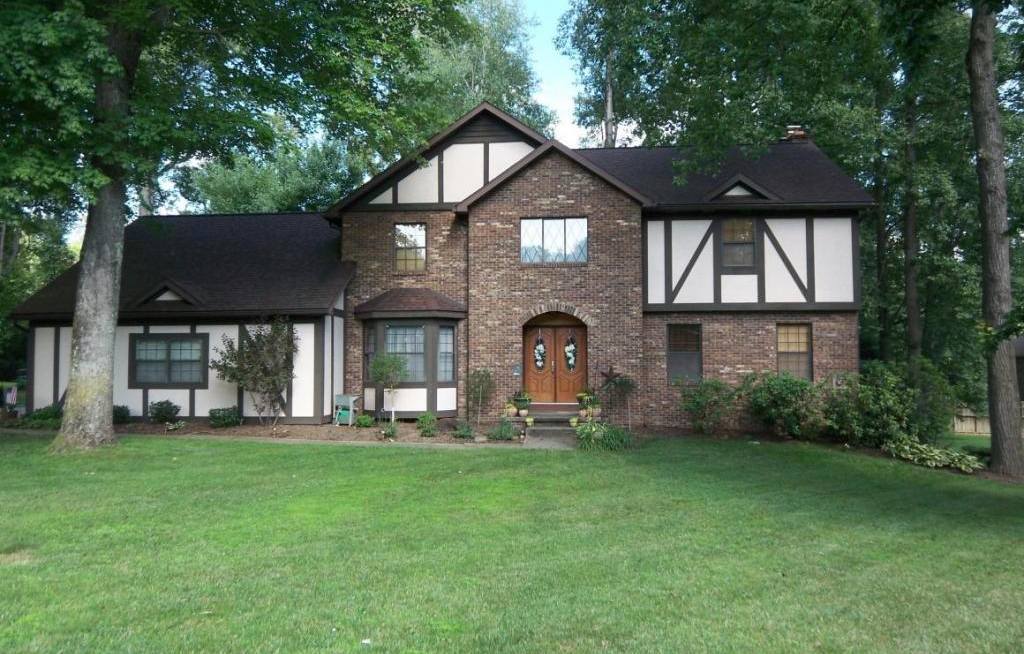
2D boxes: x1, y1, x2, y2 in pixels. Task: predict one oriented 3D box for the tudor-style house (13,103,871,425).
[{"bbox_3d":[-1.530,-1.683,21.705,21.900,8.700,10.400,0,-2,5],"label":"tudor-style house"}]

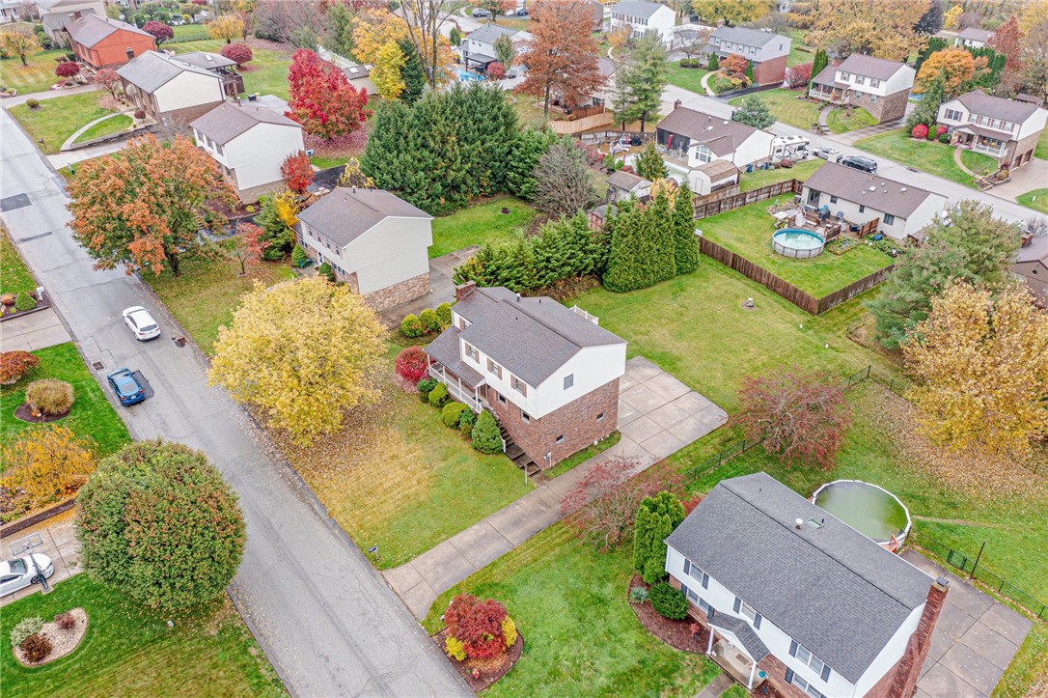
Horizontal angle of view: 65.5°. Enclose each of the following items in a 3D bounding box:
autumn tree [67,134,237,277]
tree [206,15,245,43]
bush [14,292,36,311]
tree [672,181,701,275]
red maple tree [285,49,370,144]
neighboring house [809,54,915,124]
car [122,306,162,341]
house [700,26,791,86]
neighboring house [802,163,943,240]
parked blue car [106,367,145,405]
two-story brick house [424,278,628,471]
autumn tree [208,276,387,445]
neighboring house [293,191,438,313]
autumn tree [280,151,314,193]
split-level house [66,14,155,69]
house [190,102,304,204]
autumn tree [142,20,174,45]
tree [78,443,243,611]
[{"bbox_3d":[-33.896,-12.854,75.156,14.424,13.373,14.136,-1,33,0],"label":"autumn tree"},{"bbox_3d":[-47.940,-51.350,131.080,5.990,4.330,5.990,-25,39,-31],"label":"tree"},{"bbox_3d":[-45.290,-4.480,73.870,1.640,1.670,1.640,-25,39,-31],"label":"bush"},{"bbox_3d":[16.800,-12.450,83.130,2.260,10.170,2.260,-1,33,1],"label":"tree"},{"bbox_3d":[-24.200,-31.100,101.300,10.200,11.600,10.200,0,33,0],"label":"red maple tree"},{"bbox_3d":[54.410,-42.850,132.080,9.900,8.890,13.530,-25,39,-31],"label":"neighboring house"},{"bbox_3d":[-31.465,-2.279,66.848,1.900,1.670,4.750,-24,39,-31],"label":"car"},{"bbox_3d":[44.440,-58.980,163.410,10.970,8.980,13.150,-25,40,-33],"label":"house"},{"bbox_3d":[41.600,-18.230,96.990,9.400,4.600,13.500,-25,39,-31],"label":"neighboring house"},{"bbox_3d":[-31.410,2.810,64.180,1.840,1.430,4.670,-24,39,-30],"label":"parked blue car"},{"bbox_3d":[-0.177,1.055,60.575,9.200,8.800,12.900,-24,39,-31],"label":"two-story brick house"},{"bbox_3d":[-15.600,1.400,57.300,12.200,11.500,12.200,0,33,0],"label":"autumn tree"},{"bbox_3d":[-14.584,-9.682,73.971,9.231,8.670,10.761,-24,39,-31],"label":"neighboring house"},{"bbox_3d":[-23.840,-18.640,86.210,3.540,4.560,3.540,-25,39,-31],"label":"autumn tree"},{"bbox_3d":[-62.560,-46.870,123.000,9.500,5.700,15.200,-25,39,-31],"label":"split-level house"},{"bbox_3d":[-31.520,-22.910,93.450,9.130,8.440,9.430,-25,40,-33],"label":"house"},{"bbox_3d":[-58.390,-50.310,130.260,4.860,3.980,4.860,-25,39,-31],"label":"autumn tree"},{"bbox_3d":[-19.082,9.700,43.489,8.051,9.852,8.051,-1,33,0],"label":"tree"}]

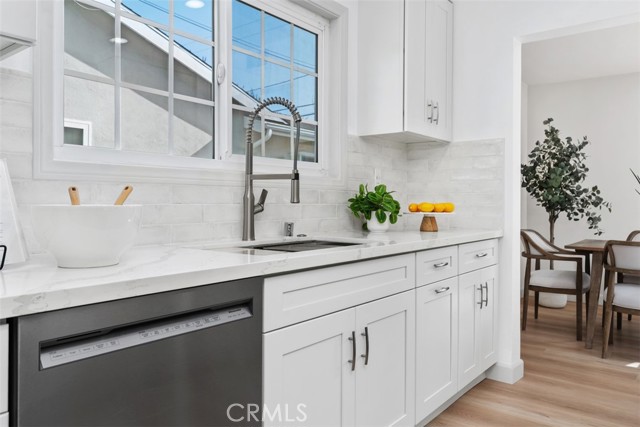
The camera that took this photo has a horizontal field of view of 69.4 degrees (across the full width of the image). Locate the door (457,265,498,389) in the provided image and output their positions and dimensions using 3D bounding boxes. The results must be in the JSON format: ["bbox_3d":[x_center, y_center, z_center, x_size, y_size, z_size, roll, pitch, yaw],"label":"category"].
[{"bbox_3d":[0.895,0.624,2.631,0.022,0.612,0.593,1,2,40],"label":"door"}]

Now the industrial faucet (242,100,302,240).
[{"bbox_3d":[-0.198,-0.182,2.005,0.270,0.605,0.120,0,1,14],"label":"industrial faucet"}]

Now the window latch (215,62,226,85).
[{"bbox_3d":[-0.434,-0.609,2.021,0.020,0.094,0.033,1,1,39],"label":"window latch"}]

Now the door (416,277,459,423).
[{"bbox_3d":[0.560,0.632,2.225,0.022,0.612,0.454,1,2,40],"label":"door"}]

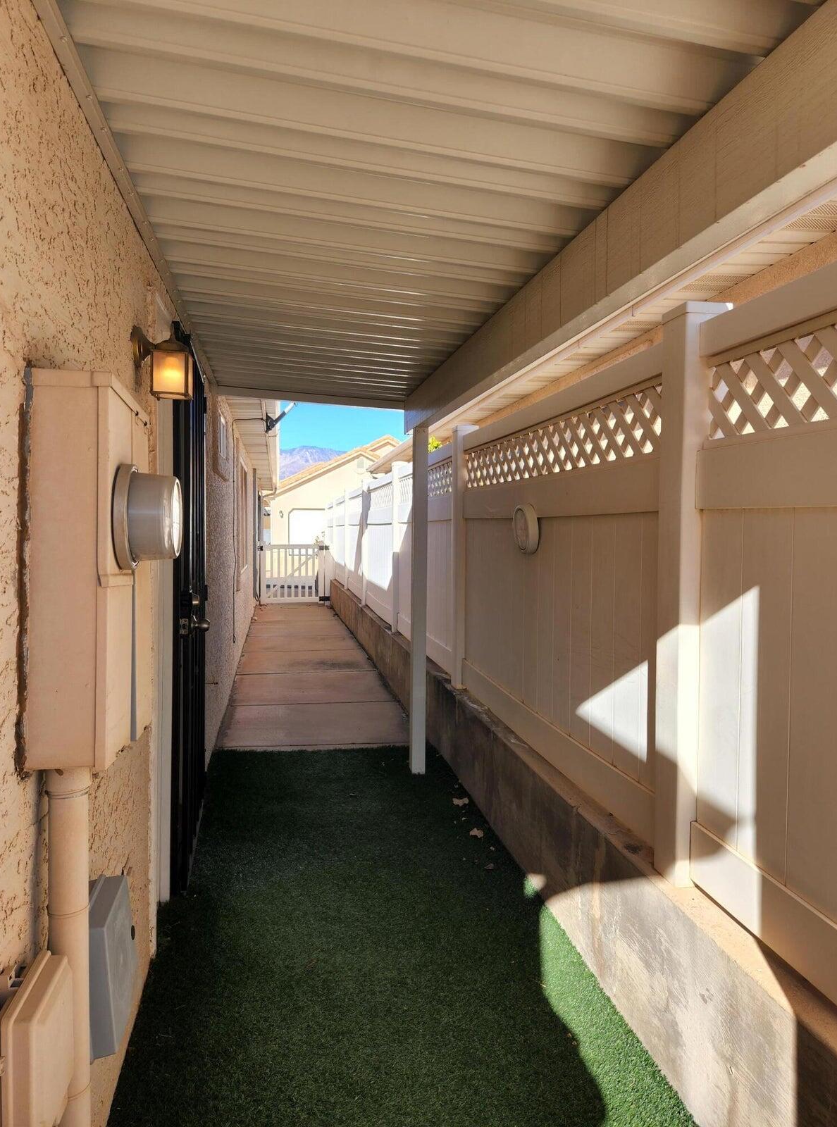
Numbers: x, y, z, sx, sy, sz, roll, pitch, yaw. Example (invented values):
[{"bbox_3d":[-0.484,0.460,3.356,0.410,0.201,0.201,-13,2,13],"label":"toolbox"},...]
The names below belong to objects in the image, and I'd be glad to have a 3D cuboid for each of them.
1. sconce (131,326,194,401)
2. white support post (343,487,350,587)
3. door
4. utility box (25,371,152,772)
[{"bbox_3d":[-0.707,-0.556,2.076,0.164,0.206,0.110,0,3,-11],"label":"sconce"},{"bbox_3d":[-1.018,-0.359,10.749,0.110,1.440,0.110,0,3,-11],"label":"white support post"},{"bbox_3d":[-0.965,0.150,3.227,0.066,2.110,0.960,0,3,-11],"label":"door"},{"bbox_3d":[-0.591,0.010,1.369,0.130,0.635,0.373,0,3,-11],"label":"utility box"}]

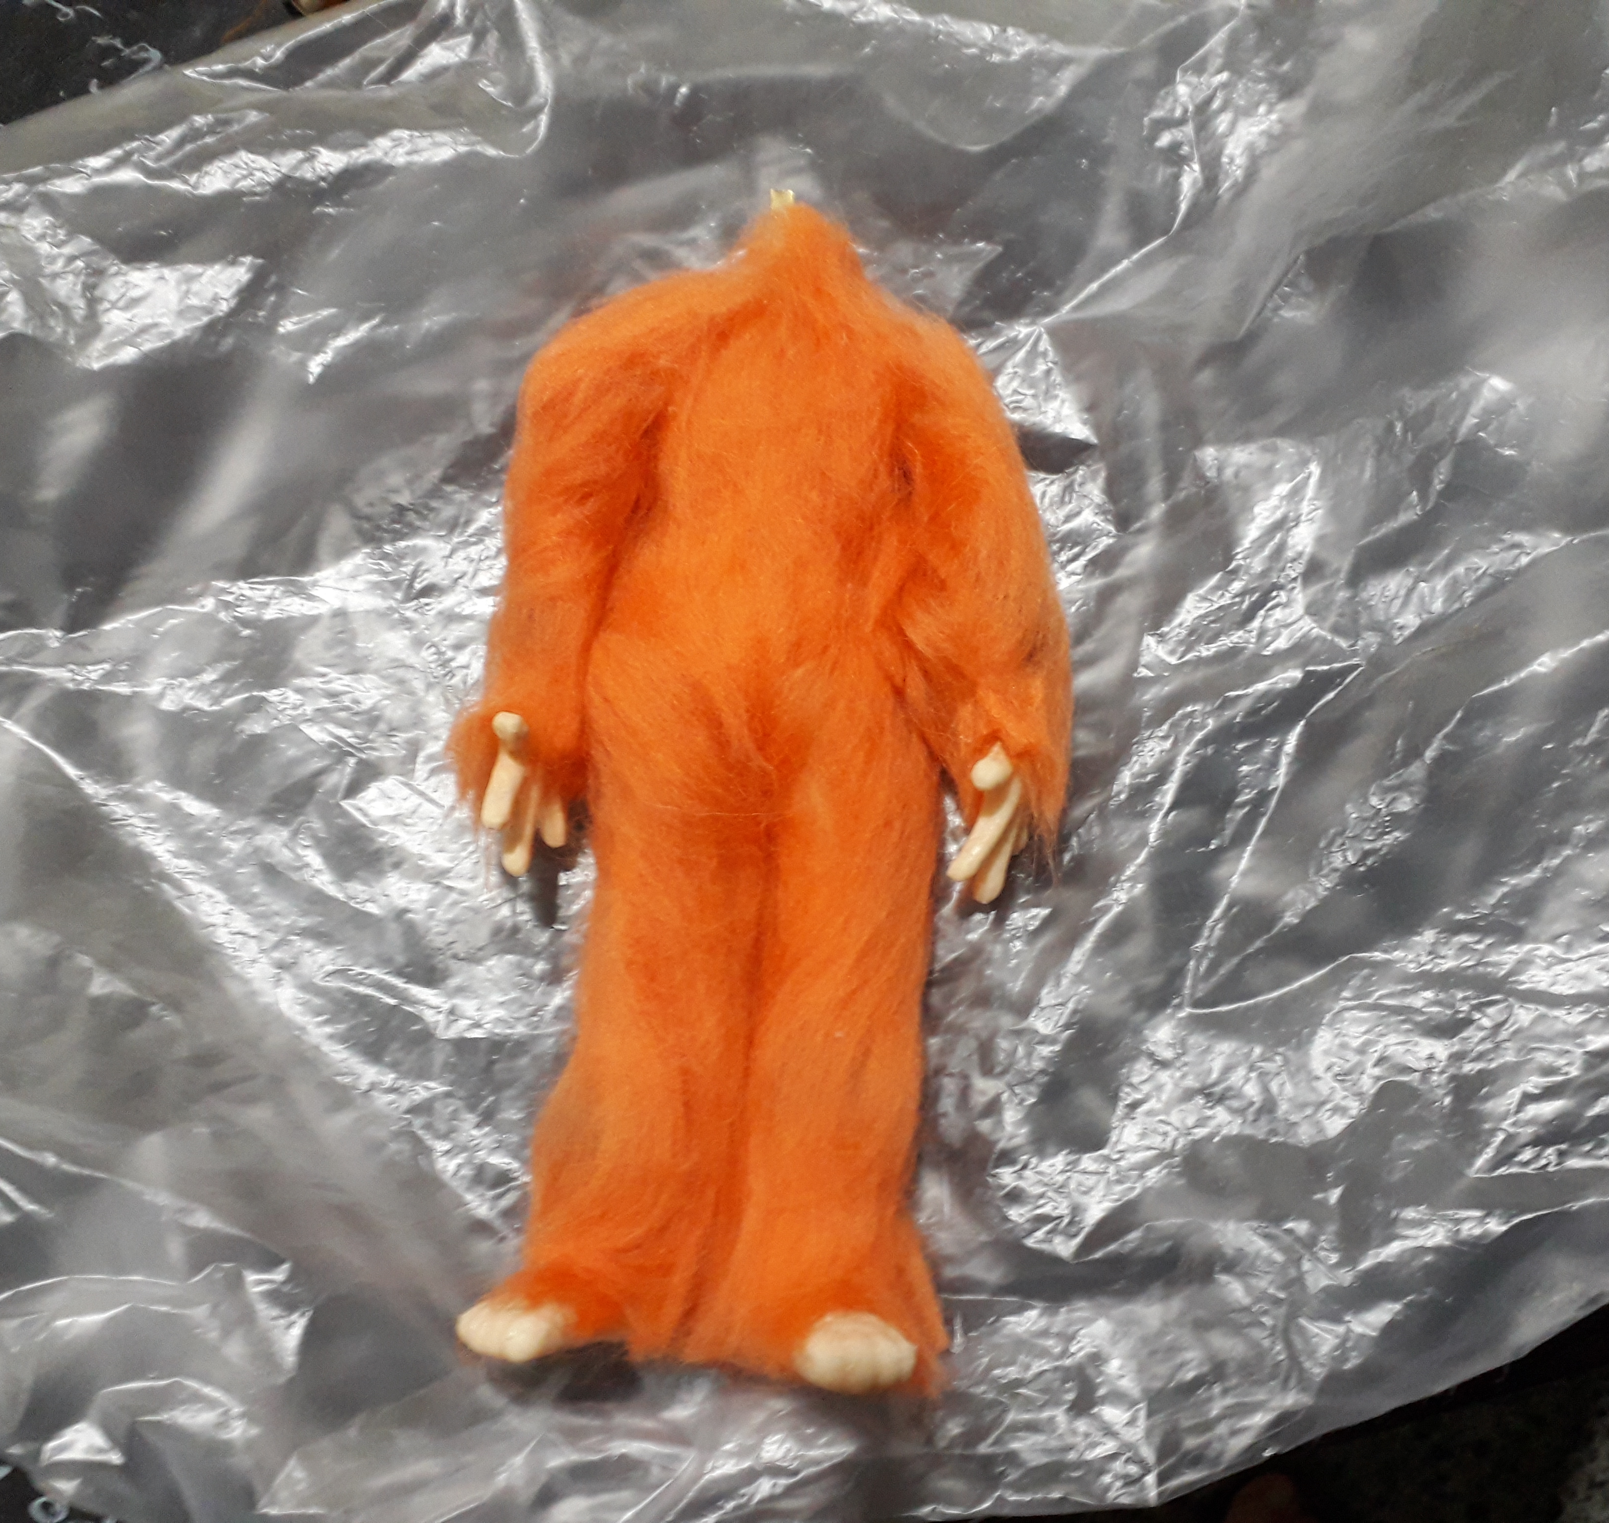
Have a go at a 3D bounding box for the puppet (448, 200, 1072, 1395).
[{"bbox_3d":[-0.010,0.002,0.340,0.125,0.065,0.252,3,81,0],"label":"puppet"}]

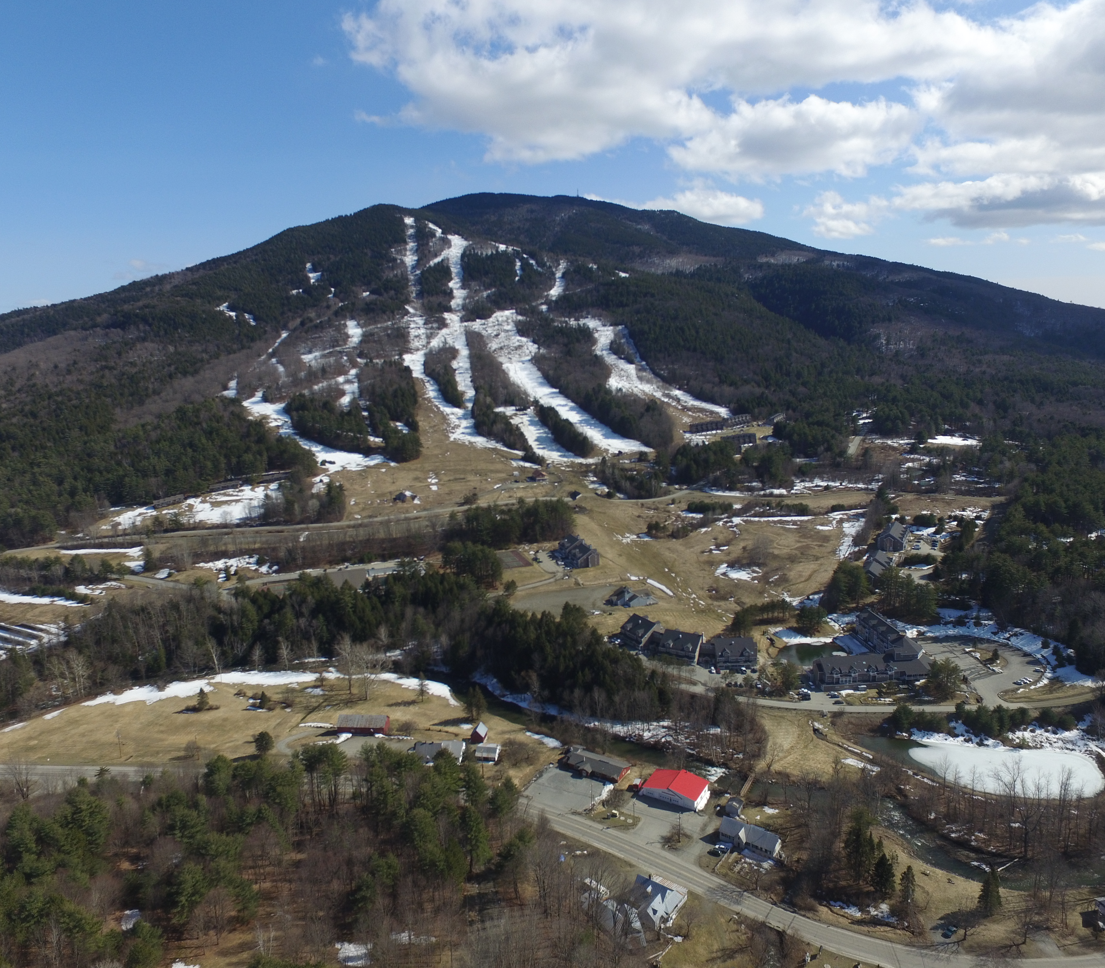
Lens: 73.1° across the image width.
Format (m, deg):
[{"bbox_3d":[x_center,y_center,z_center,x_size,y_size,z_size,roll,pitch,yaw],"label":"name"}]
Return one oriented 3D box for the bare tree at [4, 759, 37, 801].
[{"bbox_3d":[-180.930,101.540,254.510,9.000,13.800,9.000,0,9,0],"label":"bare tree"}]

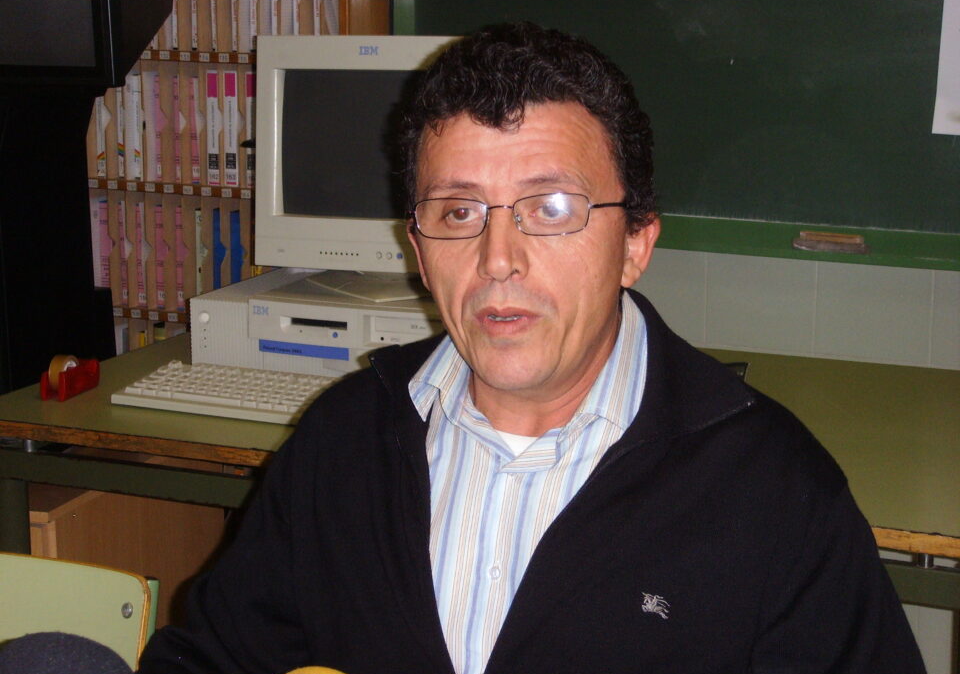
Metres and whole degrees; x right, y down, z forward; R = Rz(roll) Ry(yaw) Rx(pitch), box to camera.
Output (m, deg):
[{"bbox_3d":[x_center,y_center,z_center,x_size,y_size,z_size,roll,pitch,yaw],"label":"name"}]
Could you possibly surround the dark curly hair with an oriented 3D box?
[{"bbox_3d":[0.033,-0.140,1.446,0.190,0.185,0.215,2,7,11],"label":"dark curly hair"}]

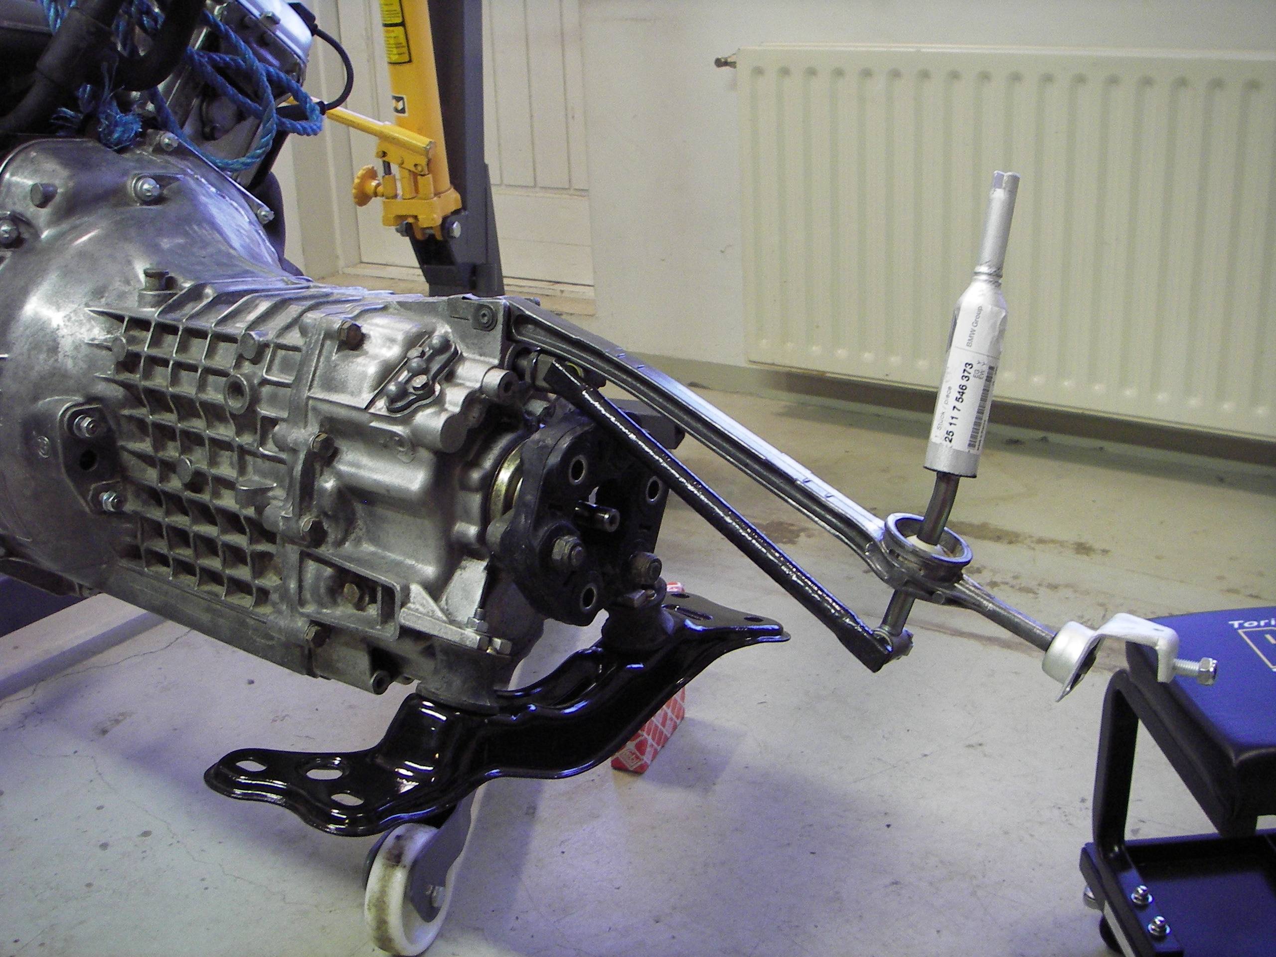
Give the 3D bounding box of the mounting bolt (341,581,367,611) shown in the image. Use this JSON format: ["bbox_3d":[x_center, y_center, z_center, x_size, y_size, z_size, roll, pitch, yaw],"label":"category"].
[{"bbox_3d":[-0.174,0.072,0.862,0.011,0.015,0.015,13,24,35],"label":"mounting bolt"}]

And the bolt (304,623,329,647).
[{"bbox_3d":[-0.202,0.098,0.880,0.007,0.015,0.015,13,24,35],"label":"bolt"}]

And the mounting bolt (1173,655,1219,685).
[{"bbox_3d":[0.277,0.095,0.695,0.022,0.014,0.014,4,19,37],"label":"mounting bolt"}]

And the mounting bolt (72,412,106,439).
[{"bbox_3d":[-0.373,-0.035,0.952,0.015,0.017,0.017,13,24,35],"label":"mounting bolt"}]

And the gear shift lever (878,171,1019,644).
[{"bbox_3d":[0.160,-0.023,0.705,0.031,0.260,0.027,24,30,30],"label":"gear shift lever"}]

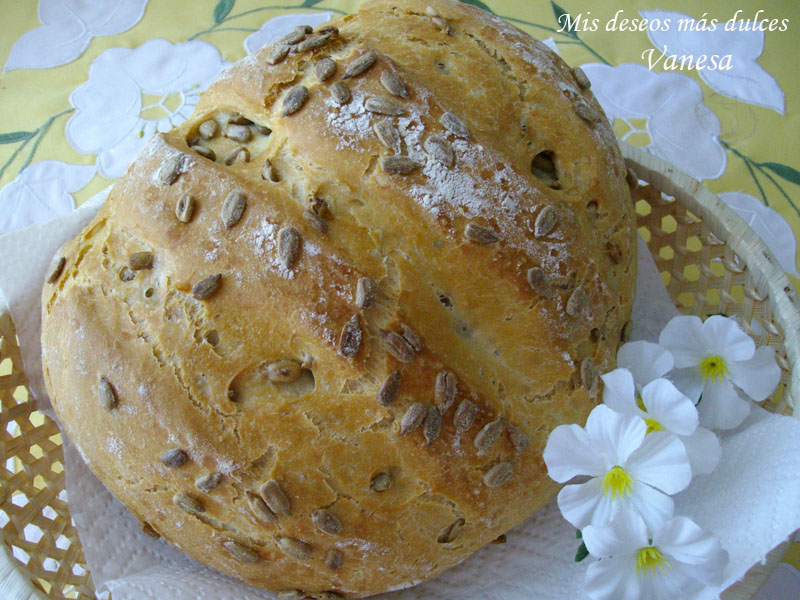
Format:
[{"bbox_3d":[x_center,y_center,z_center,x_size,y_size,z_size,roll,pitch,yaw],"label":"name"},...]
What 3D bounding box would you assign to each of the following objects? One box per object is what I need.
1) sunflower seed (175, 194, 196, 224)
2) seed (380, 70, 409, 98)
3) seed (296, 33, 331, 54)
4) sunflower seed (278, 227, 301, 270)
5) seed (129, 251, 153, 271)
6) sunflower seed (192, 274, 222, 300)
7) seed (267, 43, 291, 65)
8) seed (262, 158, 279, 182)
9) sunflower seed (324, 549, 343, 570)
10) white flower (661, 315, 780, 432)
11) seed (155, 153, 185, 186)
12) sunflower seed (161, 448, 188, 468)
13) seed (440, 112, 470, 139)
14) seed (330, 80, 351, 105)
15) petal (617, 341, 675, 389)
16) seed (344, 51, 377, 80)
[{"bbox_3d":[-0.068,-0.029,0.263,0.006,0.003,0.009,4,77,4],"label":"sunflower seed"},{"bbox_3d":[-0.001,-0.063,0.244,0.006,0.003,0.011,-38,75,-17],"label":"seed"},{"bbox_3d":[-0.028,-0.084,0.271,0.011,0.004,0.005,-25,53,-9],"label":"seed"},{"bbox_3d":[-0.029,-0.014,0.222,0.005,0.004,0.012,0,73,1],"label":"sunflower seed"},{"bbox_3d":[-0.081,-0.012,0.259,0.009,0.004,0.005,-14,70,9],"label":"seed"},{"bbox_3d":[-0.058,-0.005,0.251,0.010,0.003,0.004,-36,80,-6],"label":"sunflower seed"},{"bbox_3d":[-0.043,-0.088,0.297,0.010,0.003,0.005,-38,74,-8],"label":"seed"},{"bbox_3d":[-0.041,-0.041,0.263,0.004,0.005,0.009,-11,69,0],"label":"seed"},{"bbox_3d":[-0.018,0.073,0.235,0.005,0.009,0.003,6,28,-11],"label":"sunflower seed"},{"bbox_3d":[0.111,0.025,0.288,0.040,0.014,0.038,0,72,11],"label":"white flower"},{"bbox_3d":[-0.075,-0.043,0.274,0.006,0.003,0.012,27,79,11],"label":"seed"},{"bbox_3d":[-0.061,0.043,0.226,0.009,0.003,0.005,-8,98,18],"label":"sunflower seed"},{"bbox_3d":[0.016,-0.050,0.239,0.010,0.003,0.005,42,70,4],"label":"seed"},{"bbox_3d":[-0.020,-0.069,0.279,0.005,0.004,0.010,-18,66,-7],"label":"seed"},{"bbox_3d":[0.077,0.021,0.262,0.018,0.004,0.018,-3,73,-7],"label":"petal"},{"bbox_3d":[-0.012,-0.070,0.249,0.005,0.003,0.011,41,71,18],"label":"seed"}]

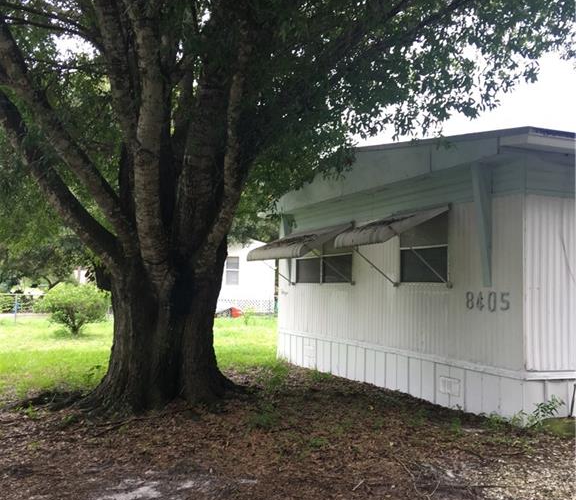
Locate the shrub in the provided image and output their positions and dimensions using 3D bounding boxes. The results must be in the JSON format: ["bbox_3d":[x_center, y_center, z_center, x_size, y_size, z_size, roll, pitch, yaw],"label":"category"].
[{"bbox_3d":[-5.800,1.580,17.300,2.050,1.400,1.950,1,-3,0],"label":"shrub"}]

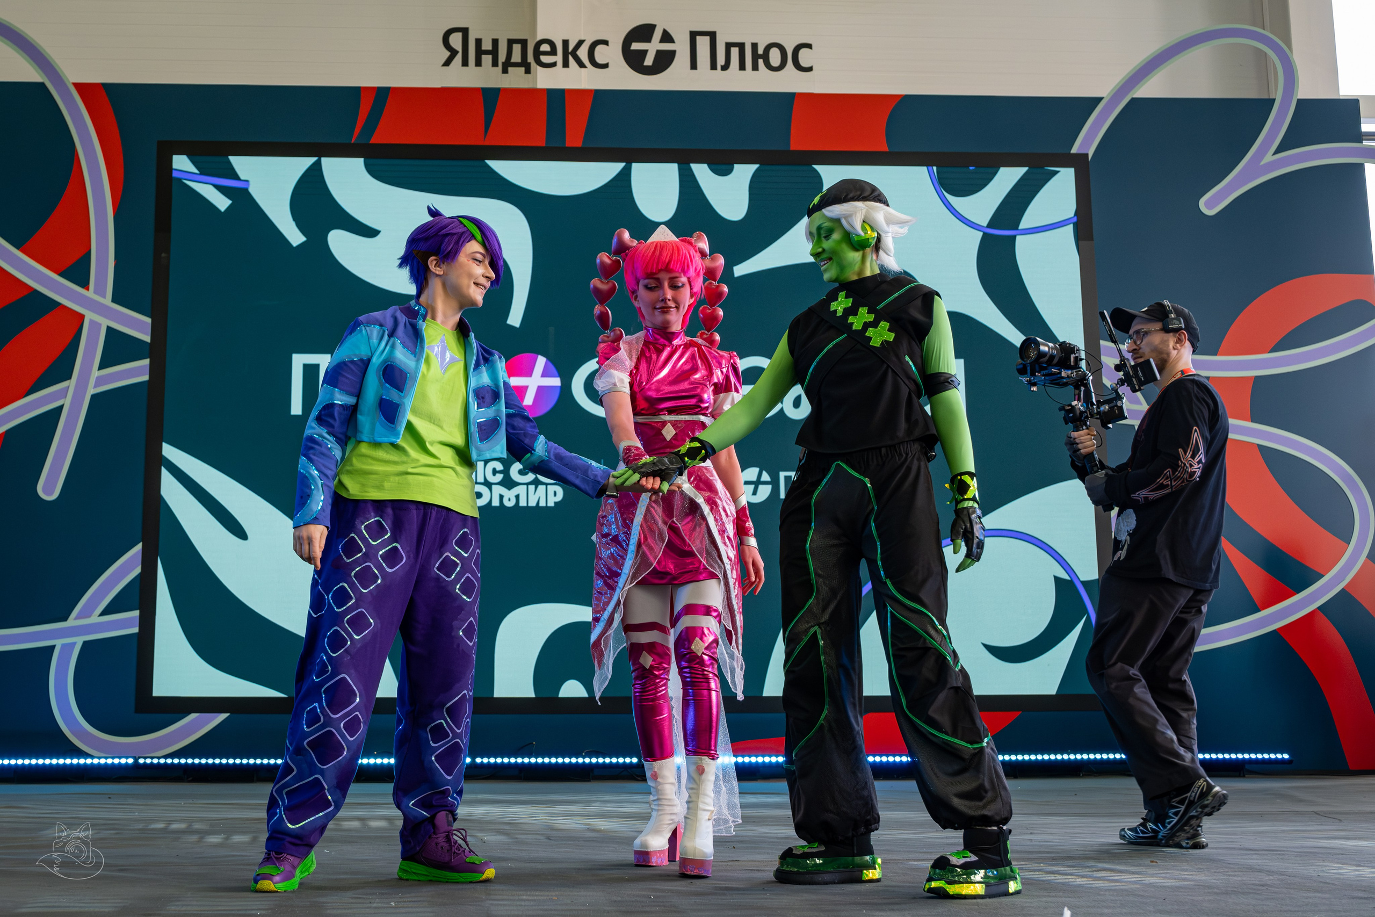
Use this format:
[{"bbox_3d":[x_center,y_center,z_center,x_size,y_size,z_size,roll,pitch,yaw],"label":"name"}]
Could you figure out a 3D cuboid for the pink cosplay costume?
[{"bbox_3d":[-0.043,0.230,3.762,0.490,1.830,0.480,-1,-8,3],"label":"pink cosplay costume"}]

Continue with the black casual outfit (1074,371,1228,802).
[{"bbox_3d":[1.439,0.379,4.043,0.460,1.340,0.480,1,-8,-11],"label":"black casual outfit"}]

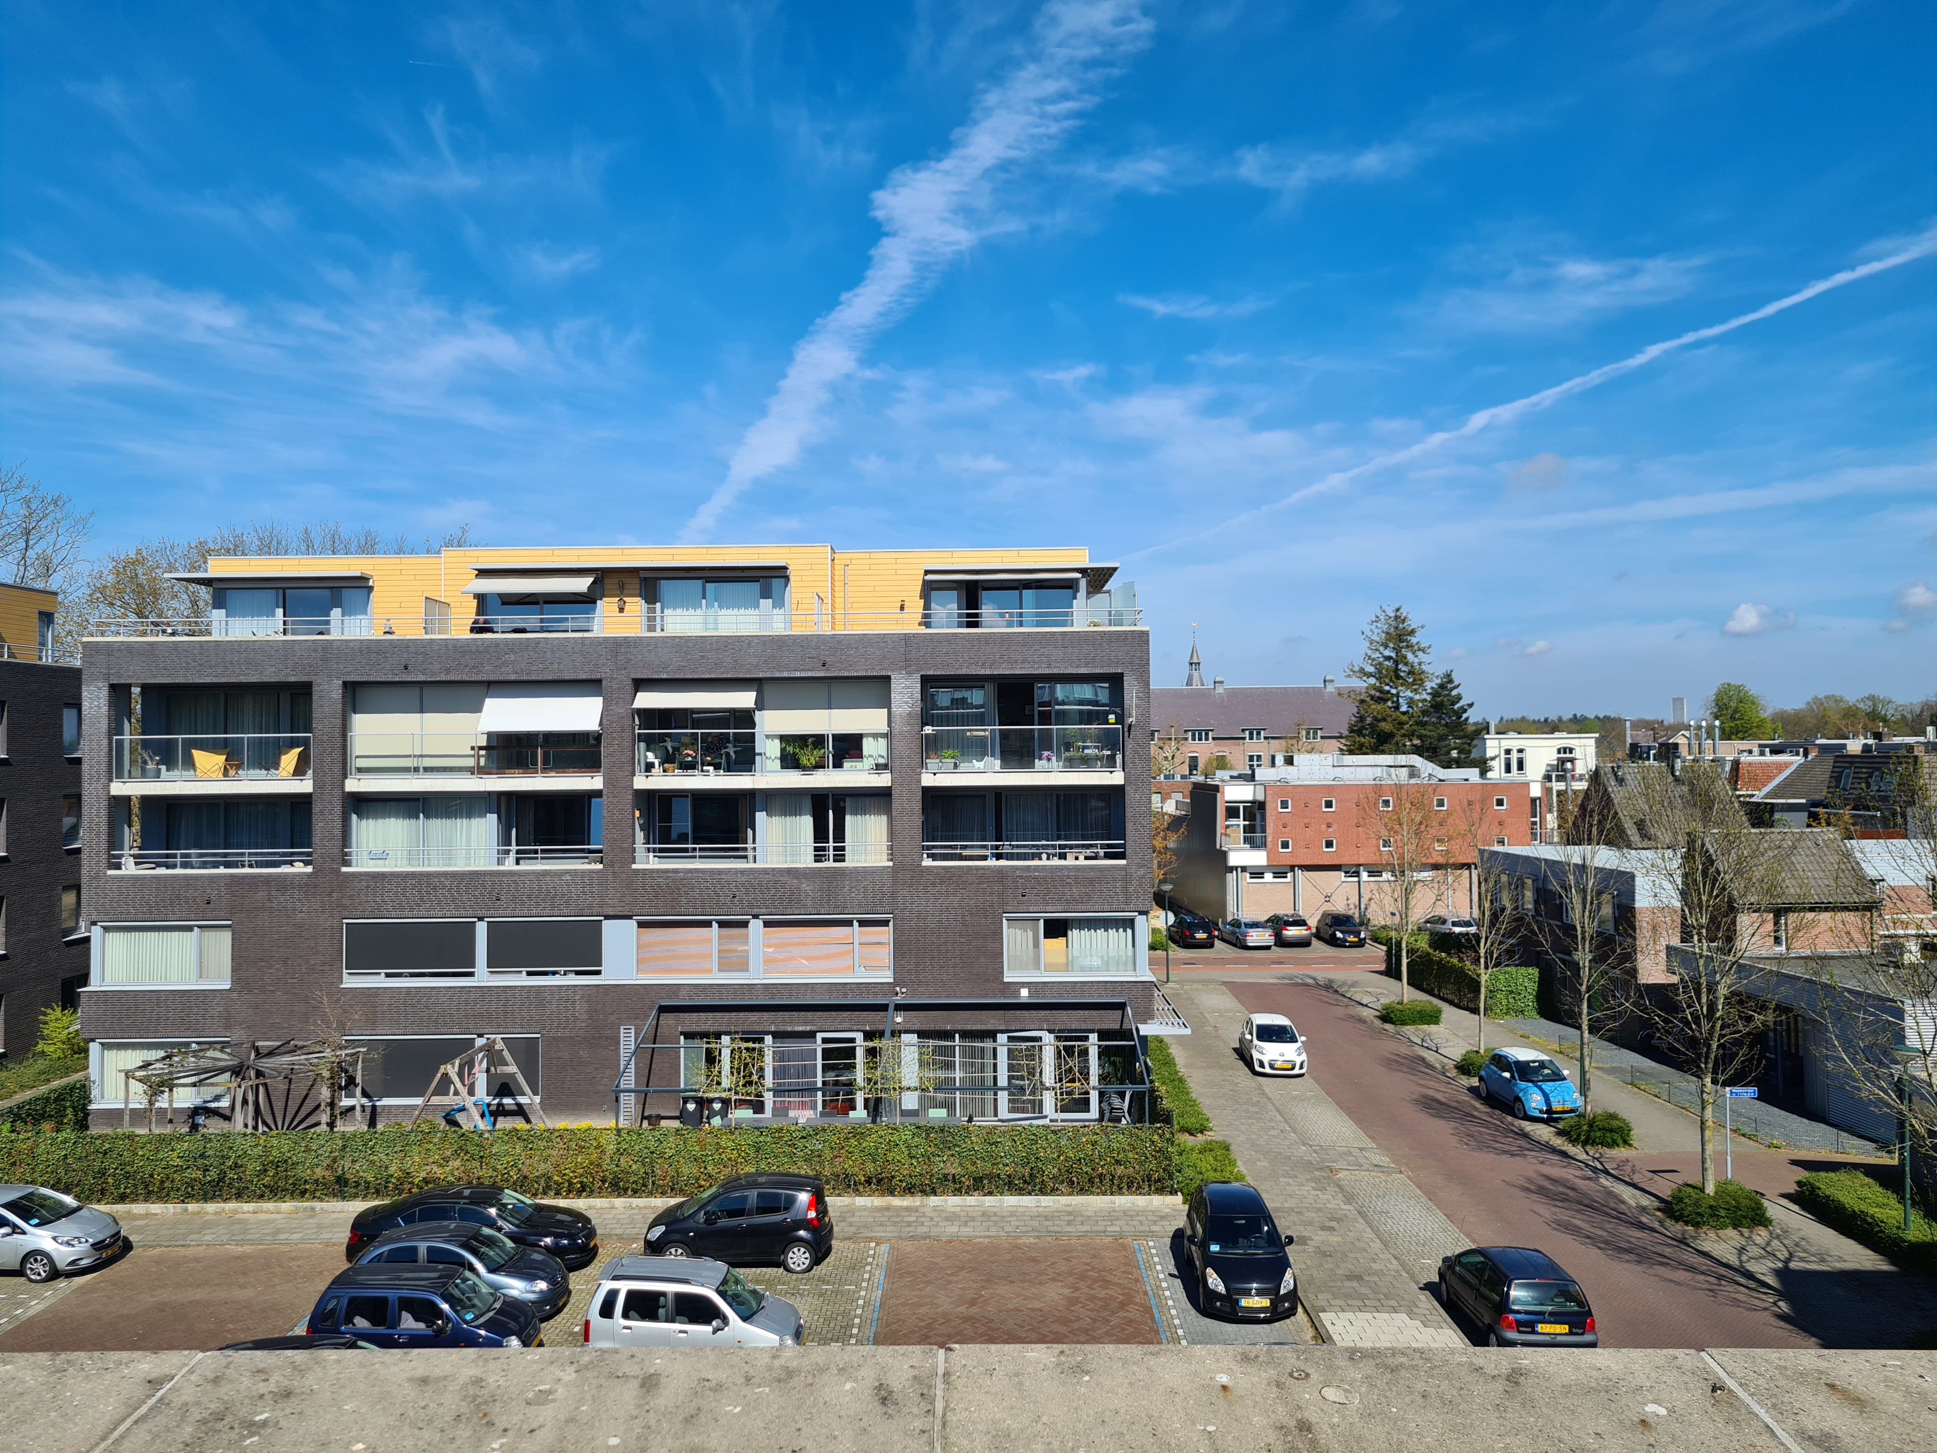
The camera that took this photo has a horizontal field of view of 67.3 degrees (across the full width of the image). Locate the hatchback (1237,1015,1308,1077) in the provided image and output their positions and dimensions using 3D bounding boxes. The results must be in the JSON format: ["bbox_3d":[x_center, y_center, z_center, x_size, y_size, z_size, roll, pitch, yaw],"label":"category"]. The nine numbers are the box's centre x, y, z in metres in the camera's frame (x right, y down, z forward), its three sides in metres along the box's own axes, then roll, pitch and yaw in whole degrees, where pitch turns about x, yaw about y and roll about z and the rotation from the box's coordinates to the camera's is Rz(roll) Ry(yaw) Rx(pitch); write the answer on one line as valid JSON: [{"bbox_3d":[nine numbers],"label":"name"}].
[{"bbox_3d":[9.761,10.193,46.612,1.630,1.460,3.440,-1,-1,0],"label":"hatchback"}]

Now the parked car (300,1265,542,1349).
[{"bbox_3d":[-8.799,9.654,23.419,3.550,1.670,1.630,-1,-1,4],"label":"parked car"}]

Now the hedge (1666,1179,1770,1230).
[{"bbox_3d":[16.126,10.198,31.270,2.000,0.580,1.800,-1,-1,1],"label":"hedge"}]

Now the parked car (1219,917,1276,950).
[{"bbox_3d":[13.734,10.197,72.037,1.750,1.420,4.450,0,-1,-4],"label":"parked car"}]

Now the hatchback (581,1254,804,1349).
[{"bbox_3d":[-4.339,9.602,23.424,3.530,1.690,1.630,-1,-1,10],"label":"hatchback"}]

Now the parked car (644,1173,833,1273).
[{"bbox_3d":[-4.551,9.835,29.058,3.720,1.580,1.680,-1,-1,-1],"label":"parked car"}]

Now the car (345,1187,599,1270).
[{"bbox_3d":[-9.547,9.825,28.326,4.660,1.470,1.820,-1,-1,1],"label":"car"}]

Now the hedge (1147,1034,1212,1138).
[{"bbox_3d":[6.067,10.587,44.636,1.000,0.650,12.500,-1,-1,1],"label":"hedge"}]

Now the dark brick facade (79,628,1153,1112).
[{"bbox_3d":[-9.141,4.036,38.348,27.600,12.700,1.600,-1,-1,1],"label":"dark brick facade"}]

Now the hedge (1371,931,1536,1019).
[{"bbox_3d":[19.289,9.813,58.082,2.300,1.720,11.500,0,-1,-3],"label":"hedge"}]

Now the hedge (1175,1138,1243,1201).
[{"bbox_3d":[5.468,10.157,33.317,1.550,0.650,3.200,-1,-1,1],"label":"hedge"}]

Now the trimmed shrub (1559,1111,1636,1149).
[{"bbox_3d":[15.854,10.138,36.711,1.750,0.580,1.400,-1,-1,1],"label":"trimmed shrub"}]

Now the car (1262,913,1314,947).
[{"bbox_3d":[17.242,10.854,78.144,1.740,1.560,4.160,-1,-1,1],"label":"car"}]

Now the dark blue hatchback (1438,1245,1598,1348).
[{"bbox_3d":[9.378,9.688,25.067,1.630,1.420,3.430,0,-1,-2],"label":"dark blue hatchback"}]

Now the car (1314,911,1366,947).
[{"bbox_3d":[18.403,10.112,71.989,1.700,1.500,3.750,-1,-1,1],"label":"car"}]

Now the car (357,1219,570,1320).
[{"bbox_3d":[-9.001,9.765,26.040,3.850,1.520,1.680,-1,-1,2],"label":"car"}]

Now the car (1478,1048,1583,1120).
[{"bbox_3d":[15.768,9.984,40.893,1.630,1.490,3.550,0,-1,-4],"label":"car"}]

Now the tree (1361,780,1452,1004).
[{"bbox_3d":[16.509,6.429,54.756,3.400,9.270,3.400,-1,-1,1],"label":"tree"}]

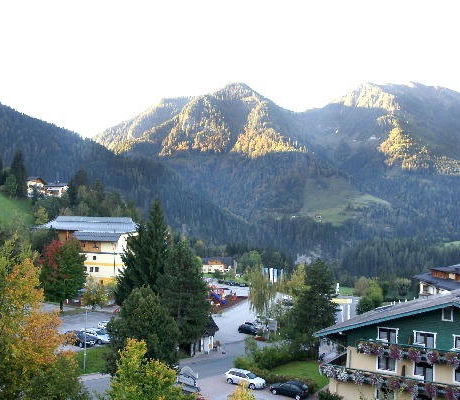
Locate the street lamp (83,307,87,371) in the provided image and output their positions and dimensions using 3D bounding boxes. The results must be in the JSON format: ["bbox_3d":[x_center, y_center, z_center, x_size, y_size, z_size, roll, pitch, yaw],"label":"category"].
[{"bbox_3d":[-16.439,16.040,51.300,0.300,6.897,0.300,1,-3,0],"label":"street lamp"}]

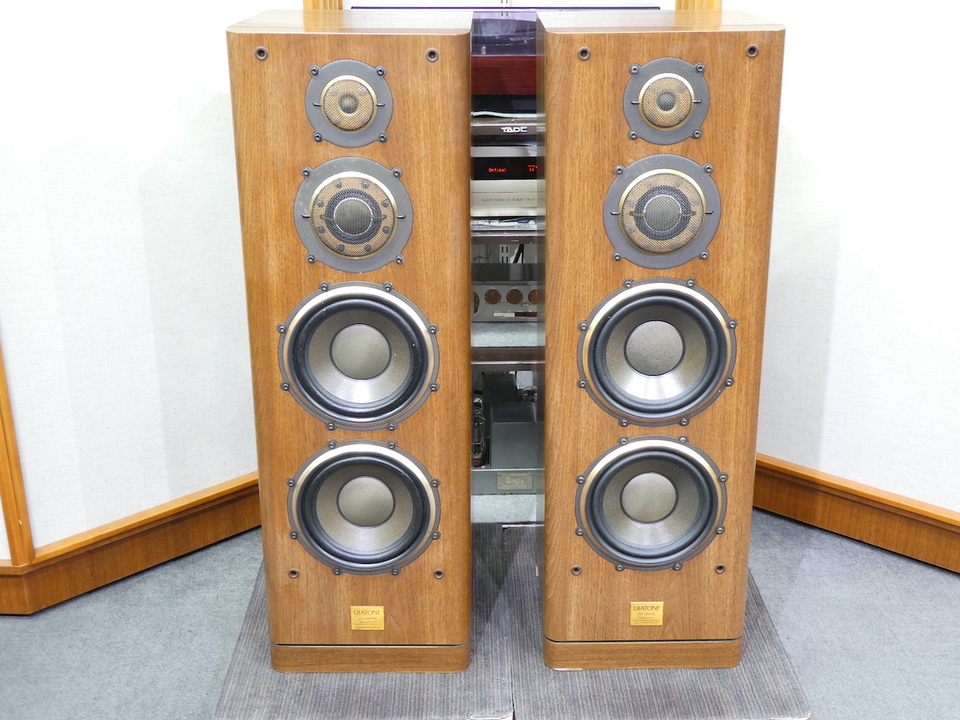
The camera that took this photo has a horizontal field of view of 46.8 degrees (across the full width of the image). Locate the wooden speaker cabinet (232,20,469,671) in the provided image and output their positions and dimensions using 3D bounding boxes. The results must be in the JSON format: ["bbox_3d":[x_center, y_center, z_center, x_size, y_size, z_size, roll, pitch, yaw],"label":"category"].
[{"bbox_3d":[-0.173,-0.021,1.745,0.317,0.981,0.348,0,22,0],"label":"wooden speaker cabinet"}]

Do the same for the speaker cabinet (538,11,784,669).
[{"bbox_3d":[0.257,-0.026,1.761,0.317,0.981,0.348,-1,21,1],"label":"speaker cabinet"}]

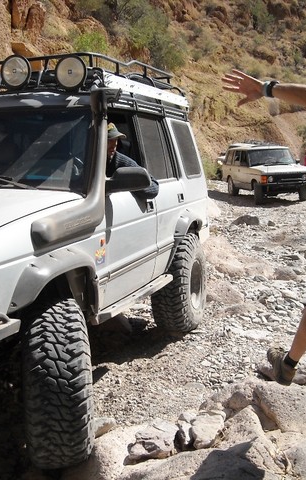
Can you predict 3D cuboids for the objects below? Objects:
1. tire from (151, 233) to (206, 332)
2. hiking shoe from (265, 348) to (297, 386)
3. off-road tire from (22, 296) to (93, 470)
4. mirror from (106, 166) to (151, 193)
[{"bbox_3d":[0.247,0.375,5.750,0.310,0.860,0.860,0,7,17],"label":"tire"},{"bbox_3d":[0.659,0.651,3.330,0.110,0.125,0.290,8,18,-12],"label":"hiking shoe"},{"bbox_3d":[-0.475,0.726,3.340,0.310,0.860,0.860,-2,7,-5],"label":"off-road tire"},{"bbox_3d":[-0.144,-0.361,4.011,0.260,0.165,0.130,0,7,17],"label":"mirror"}]

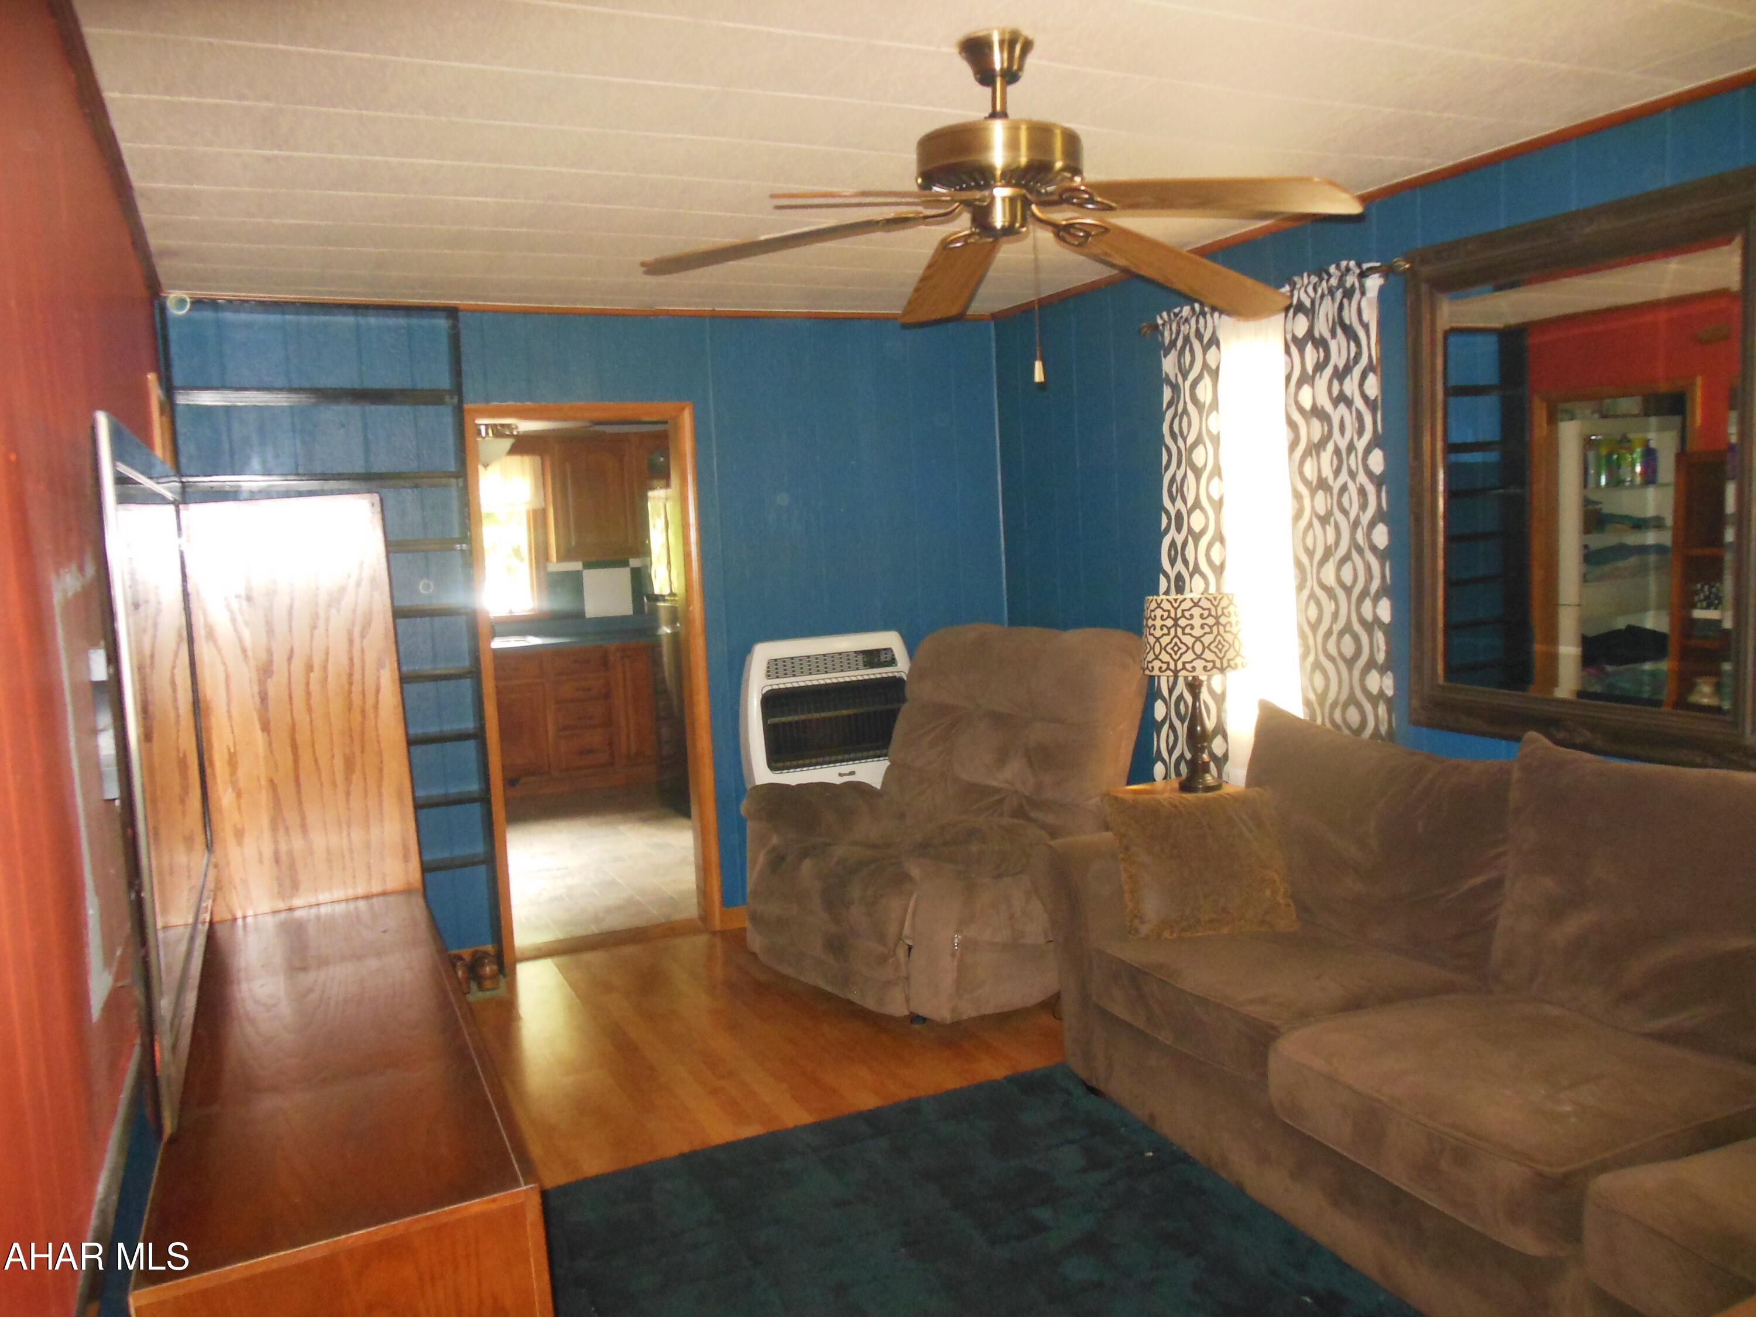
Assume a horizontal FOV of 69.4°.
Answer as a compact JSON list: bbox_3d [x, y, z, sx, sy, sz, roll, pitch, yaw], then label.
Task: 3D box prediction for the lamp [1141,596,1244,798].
[{"bbox_3d":[1.017,0.104,3.994,0.310,0.603,0.310,-3,6,0],"label":"lamp"}]

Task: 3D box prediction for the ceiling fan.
[{"bbox_3d":[0.216,-0.877,2.223,1.280,0.394,1.280,-6,7,-26],"label":"ceiling fan"}]

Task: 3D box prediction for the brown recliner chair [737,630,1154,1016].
[{"bbox_3d":[0.189,0.518,4.546,1.015,1.143,1.005,-8,8,-40],"label":"brown recliner chair"}]

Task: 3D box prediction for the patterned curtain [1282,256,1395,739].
[{"bbox_3d":[1.355,-0.070,3.722,0.089,2.100,0.364,-6,7,-26],"label":"patterned curtain"}]

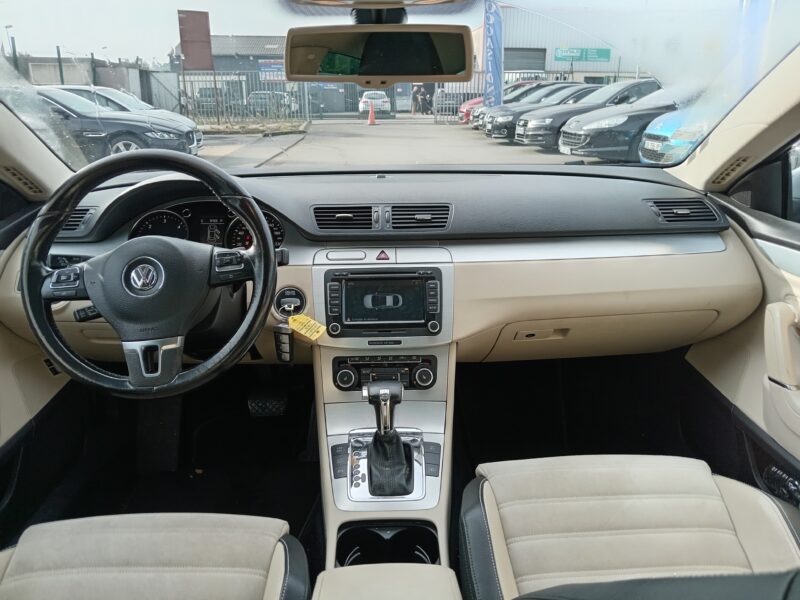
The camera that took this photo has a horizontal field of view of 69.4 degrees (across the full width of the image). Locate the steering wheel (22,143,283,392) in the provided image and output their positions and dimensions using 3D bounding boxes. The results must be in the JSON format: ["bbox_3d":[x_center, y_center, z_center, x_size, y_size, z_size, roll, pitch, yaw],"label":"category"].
[{"bbox_3d":[-0.373,-0.038,0.888,0.377,0.377,0.085,-5,-7,-1],"label":"steering wheel"}]

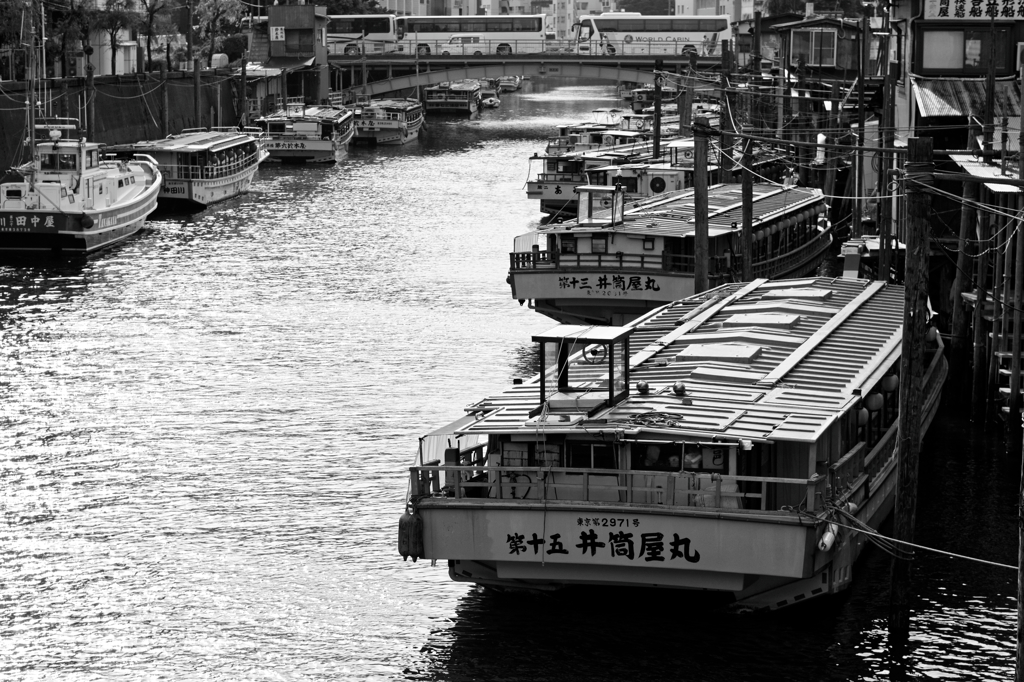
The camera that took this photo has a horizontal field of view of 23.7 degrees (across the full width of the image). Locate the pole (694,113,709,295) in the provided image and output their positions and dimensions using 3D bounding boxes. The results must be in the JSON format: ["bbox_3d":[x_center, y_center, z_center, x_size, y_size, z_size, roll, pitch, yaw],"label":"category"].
[{"bbox_3d":[3.904,-2.044,50.576,0.280,5.139,0.280,0,7,0],"label":"pole"}]

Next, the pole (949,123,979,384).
[{"bbox_3d":[8.493,-1.502,45.879,0.320,5.218,0.320,2,7,0],"label":"pole"}]

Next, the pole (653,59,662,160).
[{"bbox_3d":[5.619,-7.900,94.760,0.220,6.000,0.220,1,7,0],"label":"pole"}]

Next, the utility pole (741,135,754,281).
[{"bbox_3d":[5.790,-2.871,60.117,0.250,4.750,0.250,1,7,0],"label":"utility pole"}]

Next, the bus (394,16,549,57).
[{"bbox_3d":[-3.260,-24.490,196.800,12.000,3.400,2.500,0,7,2],"label":"bus"}]

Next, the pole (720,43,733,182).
[{"bbox_3d":[7.299,-6.911,83.797,0.240,6.800,0.240,0,7,0],"label":"pole"}]

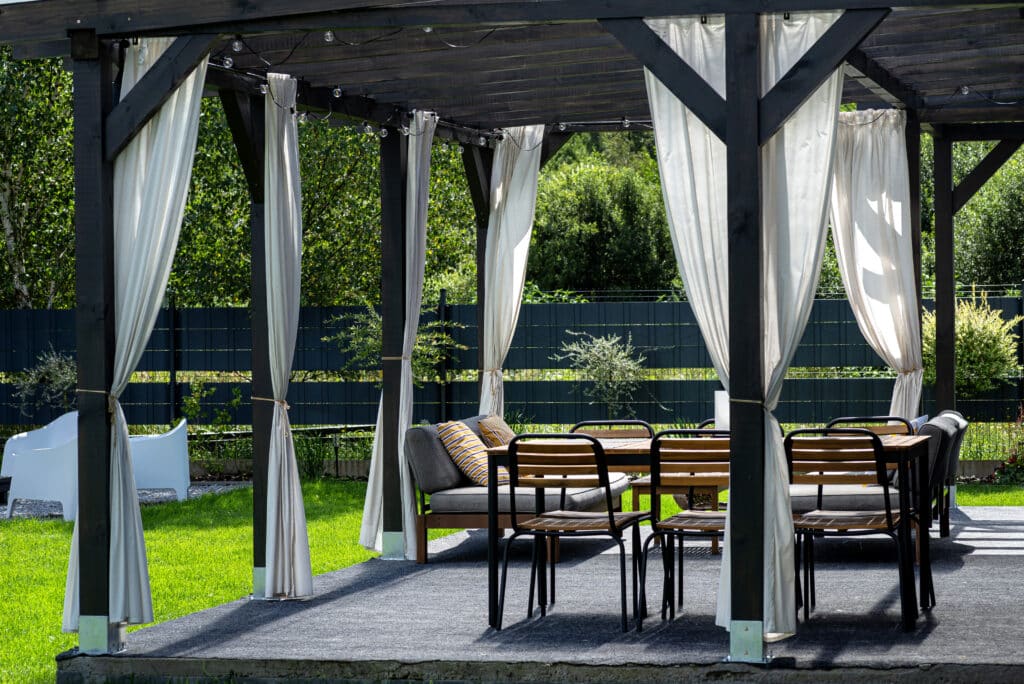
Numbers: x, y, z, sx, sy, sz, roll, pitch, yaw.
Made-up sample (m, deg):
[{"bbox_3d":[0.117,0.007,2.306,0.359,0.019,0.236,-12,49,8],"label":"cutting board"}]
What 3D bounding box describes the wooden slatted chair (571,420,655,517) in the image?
[{"bbox_3d":[0.374,0.768,12.480,0.540,0.820,0.660,-1,0,13],"label":"wooden slatted chair"}]

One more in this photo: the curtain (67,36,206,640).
[{"bbox_3d":[-1.499,-0.034,11.330,0.500,2.340,0.220,-1,0,14],"label":"curtain"}]

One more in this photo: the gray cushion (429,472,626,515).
[{"bbox_3d":[0.110,0.833,15.714,0.750,0.120,1.530,-1,0,13],"label":"gray cushion"}]

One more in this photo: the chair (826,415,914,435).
[{"bbox_3d":[1.528,0.755,12.259,0.540,0.820,0.660,-1,0,13],"label":"chair"}]

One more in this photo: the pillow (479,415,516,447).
[{"bbox_3d":[0.028,0.622,16.219,0.150,0.440,0.460,-39,-8,10],"label":"pillow"}]

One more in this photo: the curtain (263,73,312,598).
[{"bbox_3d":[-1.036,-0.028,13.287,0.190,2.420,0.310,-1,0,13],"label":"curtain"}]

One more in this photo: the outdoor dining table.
[{"bbox_3d":[0.853,0.800,12.065,1.768,0.740,0.929,-1,0,13],"label":"outdoor dining table"}]

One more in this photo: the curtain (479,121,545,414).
[{"bbox_3d":[-0.033,-0.094,17.300,0.430,2.420,0.210,-1,0,14],"label":"curtain"}]

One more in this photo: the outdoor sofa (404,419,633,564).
[{"bbox_3d":[0.084,0.797,15.961,0.880,0.740,1.930,-1,0,13],"label":"outdoor sofa"}]

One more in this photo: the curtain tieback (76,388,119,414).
[{"bbox_3d":[-1.614,0.233,11.103,0.150,0.105,0.150,-1,0,13],"label":"curtain tieback"}]

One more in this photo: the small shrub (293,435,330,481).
[{"bbox_3d":[-1.869,1.071,26.400,0.360,0.430,0.330,-1,0,0],"label":"small shrub"}]

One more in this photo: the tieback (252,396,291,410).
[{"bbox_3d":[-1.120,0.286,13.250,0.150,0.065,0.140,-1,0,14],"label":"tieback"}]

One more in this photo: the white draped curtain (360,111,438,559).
[{"bbox_3d":[-0.626,-0.043,15.635,0.350,2.420,0.450,-1,0,13],"label":"white draped curtain"}]

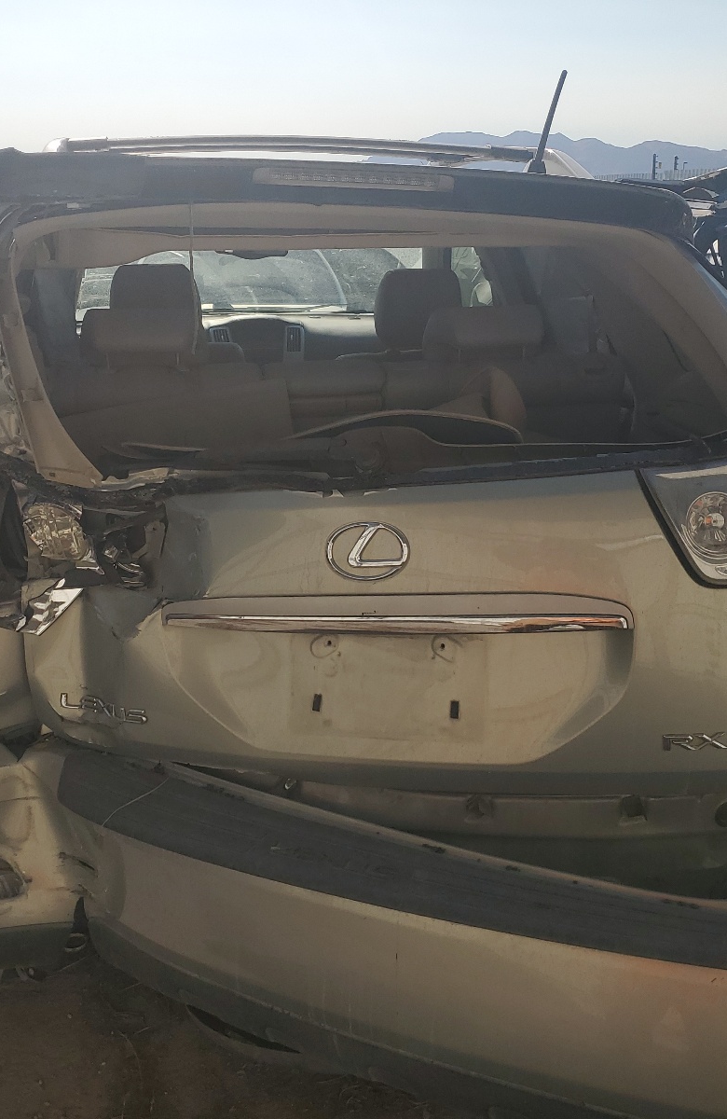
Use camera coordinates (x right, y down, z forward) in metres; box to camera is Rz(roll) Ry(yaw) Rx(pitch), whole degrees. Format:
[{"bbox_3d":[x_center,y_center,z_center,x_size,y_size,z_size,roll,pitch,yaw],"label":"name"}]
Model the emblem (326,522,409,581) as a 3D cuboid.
[{"bbox_3d":[0.007,-0.012,1.742,0.129,0.092,0.014,-1,4,-2],"label":"emblem"}]

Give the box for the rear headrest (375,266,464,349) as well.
[{"bbox_3d":[0.162,-0.747,3.350,0.265,0.235,0.130,-3,19,-8],"label":"rear headrest"}]

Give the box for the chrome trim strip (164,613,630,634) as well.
[{"bbox_3d":[0.051,0.099,1.735,0.720,0.030,0.035,0,6,-1],"label":"chrome trim strip"}]

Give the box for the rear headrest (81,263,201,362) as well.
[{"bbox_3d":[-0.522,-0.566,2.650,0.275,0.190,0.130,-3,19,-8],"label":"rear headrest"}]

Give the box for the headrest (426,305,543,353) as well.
[{"bbox_3d":[0.283,-0.544,2.640,0.275,0.115,0.110,-3,19,-8],"label":"headrest"}]

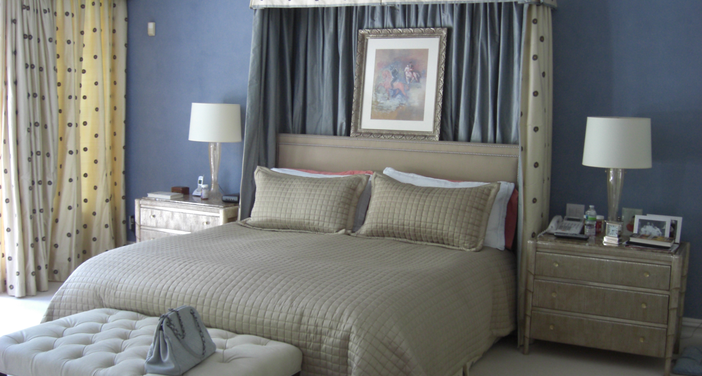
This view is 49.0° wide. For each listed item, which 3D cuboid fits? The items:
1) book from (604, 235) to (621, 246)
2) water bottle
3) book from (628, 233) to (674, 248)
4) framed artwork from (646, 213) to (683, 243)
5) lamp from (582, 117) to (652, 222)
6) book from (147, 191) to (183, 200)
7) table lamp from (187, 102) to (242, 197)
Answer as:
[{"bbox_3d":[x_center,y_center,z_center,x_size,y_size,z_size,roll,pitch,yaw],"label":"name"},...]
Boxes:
[{"bbox_3d":[1.639,0.325,4.798,0.100,0.051,0.128,5,9,27],"label":"book"},{"bbox_3d":[1.575,0.214,5.058,0.069,0.199,0.069,5,9,27],"label":"water bottle"},{"bbox_3d":[1.845,0.321,4.716,0.248,0.026,0.139,7,10,38],"label":"book"},{"bbox_3d":[1.983,0.260,4.908,0.219,0.166,0.021,5,-1,27],"label":"framed artwork"},{"bbox_3d":[1.686,-0.060,4.905,0.419,0.786,0.419,5,9,27],"label":"lamp"},{"bbox_3d":[-1.534,0.062,6.402,0.237,0.028,0.177,5,9,25],"label":"book"},{"bbox_3d":[-1.103,-0.297,6.280,0.419,0.786,0.419,1,8,0],"label":"table lamp"}]

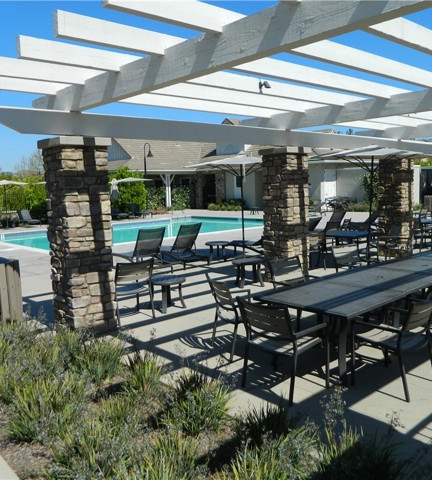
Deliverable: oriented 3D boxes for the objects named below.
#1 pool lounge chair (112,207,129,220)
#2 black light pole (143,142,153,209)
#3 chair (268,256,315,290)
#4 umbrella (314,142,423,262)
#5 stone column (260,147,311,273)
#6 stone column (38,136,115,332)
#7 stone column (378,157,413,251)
[{"bbox_3d":[-6.374,-1.781,29.954,1.700,0.940,0.690,4,9,43],"label":"pool lounge chair"},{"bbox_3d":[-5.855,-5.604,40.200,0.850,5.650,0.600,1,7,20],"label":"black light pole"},{"bbox_3d":[1.092,0.710,6.022,0.590,0.880,0.590,-7,10,-40],"label":"chair"},{"bbox_3d":[3.221,-0.648,9.648,2.700,2.550,2.700,-7,10,-40],"label":"umbrella"},{"bbox_3d":[1.339,-0.418,8.733,0.680,2.500,0.680,-8,9,-41],"label":"stone column"},{"bbox_3d":[-1.784,-0.053,6.107,0.693,2.491,0.693,-7,8,-40],"label":"stone column"},{"bbox_3d":[4.440,-0.830,11.426,0.680,2.500,0.680,-8,9,-41],"label":"stone column"}]

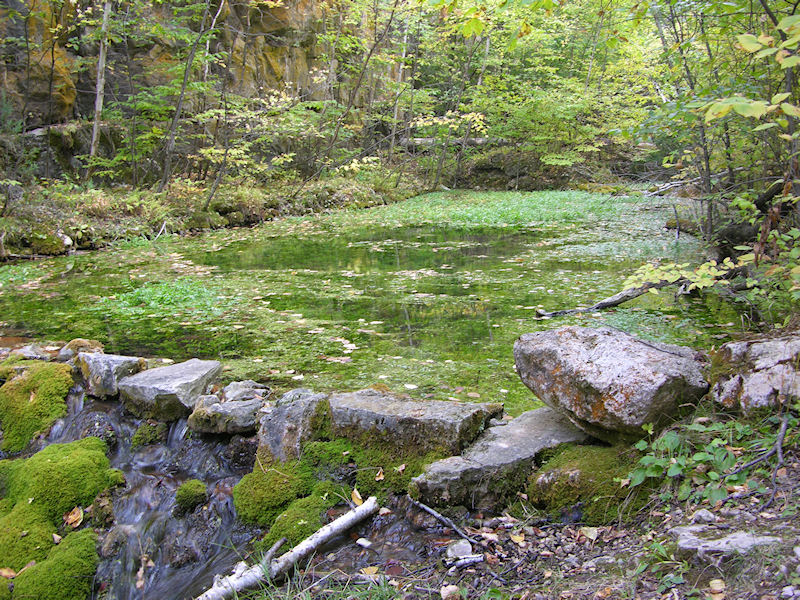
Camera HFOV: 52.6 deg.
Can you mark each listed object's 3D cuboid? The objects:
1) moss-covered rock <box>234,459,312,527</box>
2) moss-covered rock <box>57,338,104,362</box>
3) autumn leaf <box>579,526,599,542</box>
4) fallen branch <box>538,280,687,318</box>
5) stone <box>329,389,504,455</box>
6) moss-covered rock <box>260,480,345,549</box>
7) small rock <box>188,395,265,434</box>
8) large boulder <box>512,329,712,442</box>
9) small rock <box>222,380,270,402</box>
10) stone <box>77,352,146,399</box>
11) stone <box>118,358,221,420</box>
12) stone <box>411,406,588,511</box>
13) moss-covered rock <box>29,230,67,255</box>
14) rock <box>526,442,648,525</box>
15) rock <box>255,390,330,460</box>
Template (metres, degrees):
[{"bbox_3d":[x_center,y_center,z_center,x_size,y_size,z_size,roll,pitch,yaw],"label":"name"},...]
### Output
[{"bbox_3d":[-0.507,0.752,3.242,0.310,0.190,0.260,-2,12,-10],"label":"moss-covered rock"},{"bbox_3d":[-1.963,0.308,4.980,0.250,0.140,0.210,-3,12,-15],"label":"moss-covered rock"},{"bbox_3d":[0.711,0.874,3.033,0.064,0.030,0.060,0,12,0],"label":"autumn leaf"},{"bbox_3d":[1.455,-0.047,5.566,1.200,0.180,0.160,-6,13,-24],"label":"fallen branch"},{"bbox_3d":[0.082,0.559,3.800,0.750,0.190,0.330,3,12,17],"label":"stone"},{"bbox_3d":[-0.370,0.808,3.101,0.310,0.170,0.230,-9,15,-37],"label":"moss-covered rock"},{"bbox_3d":[-0.760,0.482,3.542,0.320,0.150,0.230,0,12,0],"label":"small rock"},{"bbox_3d":[0.868,0.300,3.318,0.710,0.360,0.500,3,12,12],"label":"large boulder"},{"bbox_3d":[-0.789,0.471,4.170,0.220,0.090,0.160,0,11,0],"label":"small rock"},{"bbox_3d":[-1.660,0.430,4.660,0.340,0.210,0.260,-3,12,-15],"label":"stone"},{"bbox_3d":[-1.068,0.392,3.748,0.340,0.190,0.400,7,14,29],"label":"stone"},{"bbox_3d":[0.426,0.665,3.520,0.760,0.240,0.360,-5,12,-24],"label":"stone"},{"bbox_3d":[-4.155,-0.682,9.550,0.420,0.260,0.330,-4,12,-20],"label":"moss-covered rock"},{"bbox_3d":[0.737,0.707,3.212,0.430,0.260,0.340,0,12,0],"label":"rock"},{"bbox_3d":[-0.492,0.581,3.790,0.300,0.270,0.280,2,11,10],"label":"rock"}]

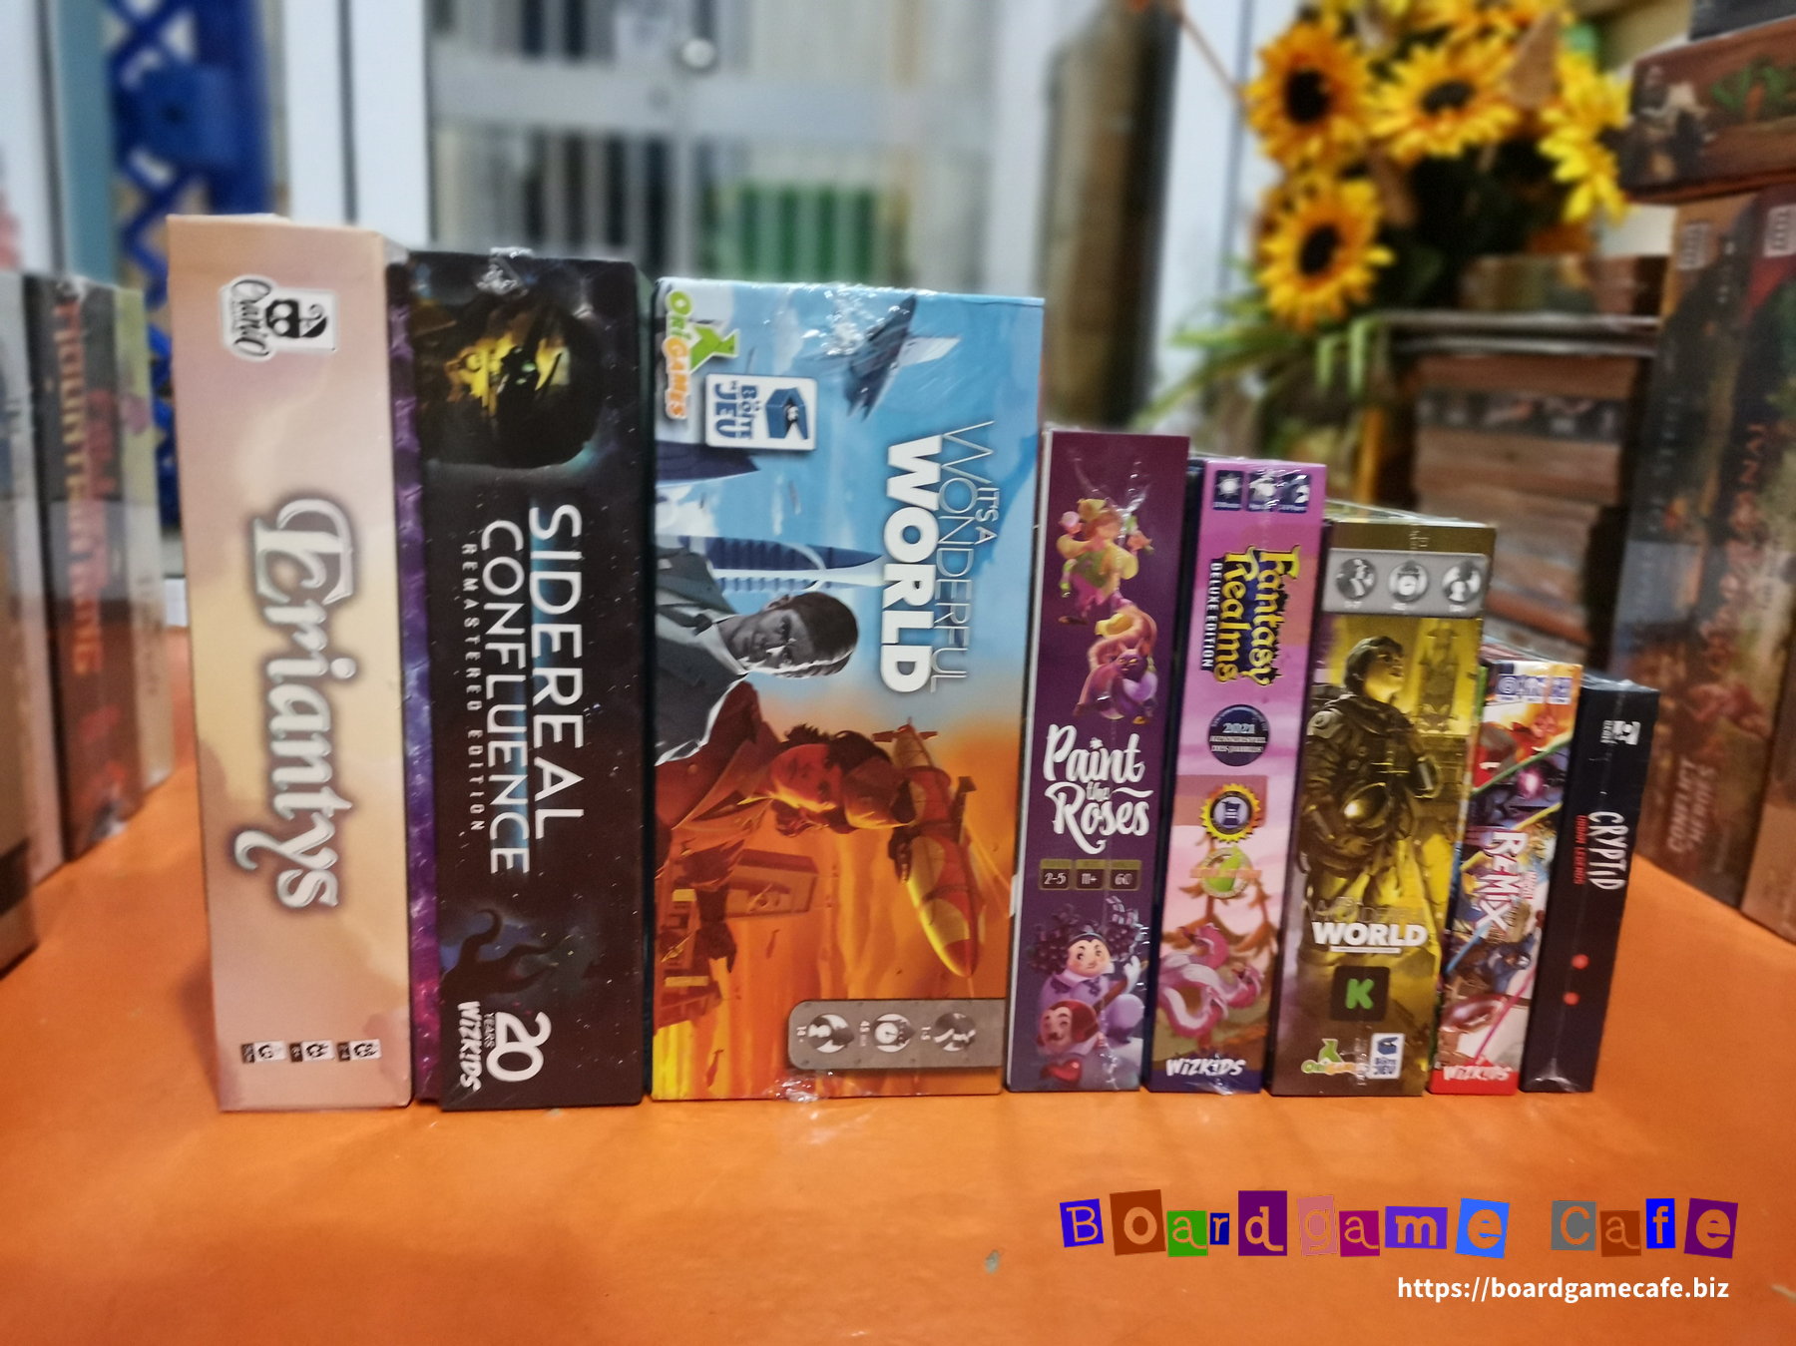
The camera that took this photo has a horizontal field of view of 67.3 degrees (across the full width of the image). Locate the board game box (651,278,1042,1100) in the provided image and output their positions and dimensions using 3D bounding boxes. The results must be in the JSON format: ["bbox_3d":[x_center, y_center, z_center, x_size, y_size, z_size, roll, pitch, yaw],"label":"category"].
[{"bbox_3d":[-0.031,-0.005,0.569,0.128,0.289,0.200,1,12,-7],"label":"board game box"}]

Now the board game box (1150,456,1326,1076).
[{"bbox_3d":[0.117,0.023,0.592,0.043,0.238,0.205,2,12,-3],"label":"board game box"}]

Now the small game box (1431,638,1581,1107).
[{"bbox_3d":[0.225,0.068,0.565,0.034,0.170,0.122,2,12,-2],"label":"small game box"}]

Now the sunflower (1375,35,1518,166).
[{"bbox_3d":[0.469,-0.488,1.150,0.122,0.115,0.045,11,-9,35],"label":"sunflower"}]

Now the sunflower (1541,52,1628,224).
[{"bbox_3d":[0.593,-0.453,1.140,0.120,0.135,0.050,-2,6,-22],"label":"sunflower"}]

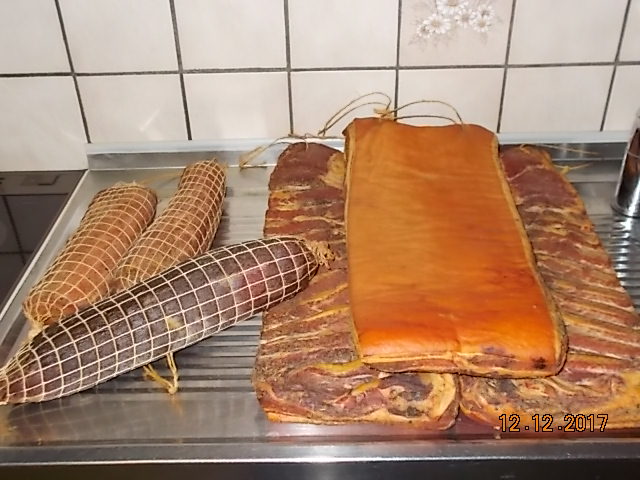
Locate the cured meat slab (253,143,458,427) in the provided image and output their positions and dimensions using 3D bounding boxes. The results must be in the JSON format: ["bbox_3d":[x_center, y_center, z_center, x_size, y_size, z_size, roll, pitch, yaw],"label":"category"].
[{"bbox_3d":[0.031,0.017,0.875,0.188,0.048,0.505,-1,34,1],"label":"cured meat slab"}]

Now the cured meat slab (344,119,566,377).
[{"bbox_3d":[0.132,-0.025,0.852,0.197,0.048,0.472,-1,34,1],"label":"cured meat slab"}]

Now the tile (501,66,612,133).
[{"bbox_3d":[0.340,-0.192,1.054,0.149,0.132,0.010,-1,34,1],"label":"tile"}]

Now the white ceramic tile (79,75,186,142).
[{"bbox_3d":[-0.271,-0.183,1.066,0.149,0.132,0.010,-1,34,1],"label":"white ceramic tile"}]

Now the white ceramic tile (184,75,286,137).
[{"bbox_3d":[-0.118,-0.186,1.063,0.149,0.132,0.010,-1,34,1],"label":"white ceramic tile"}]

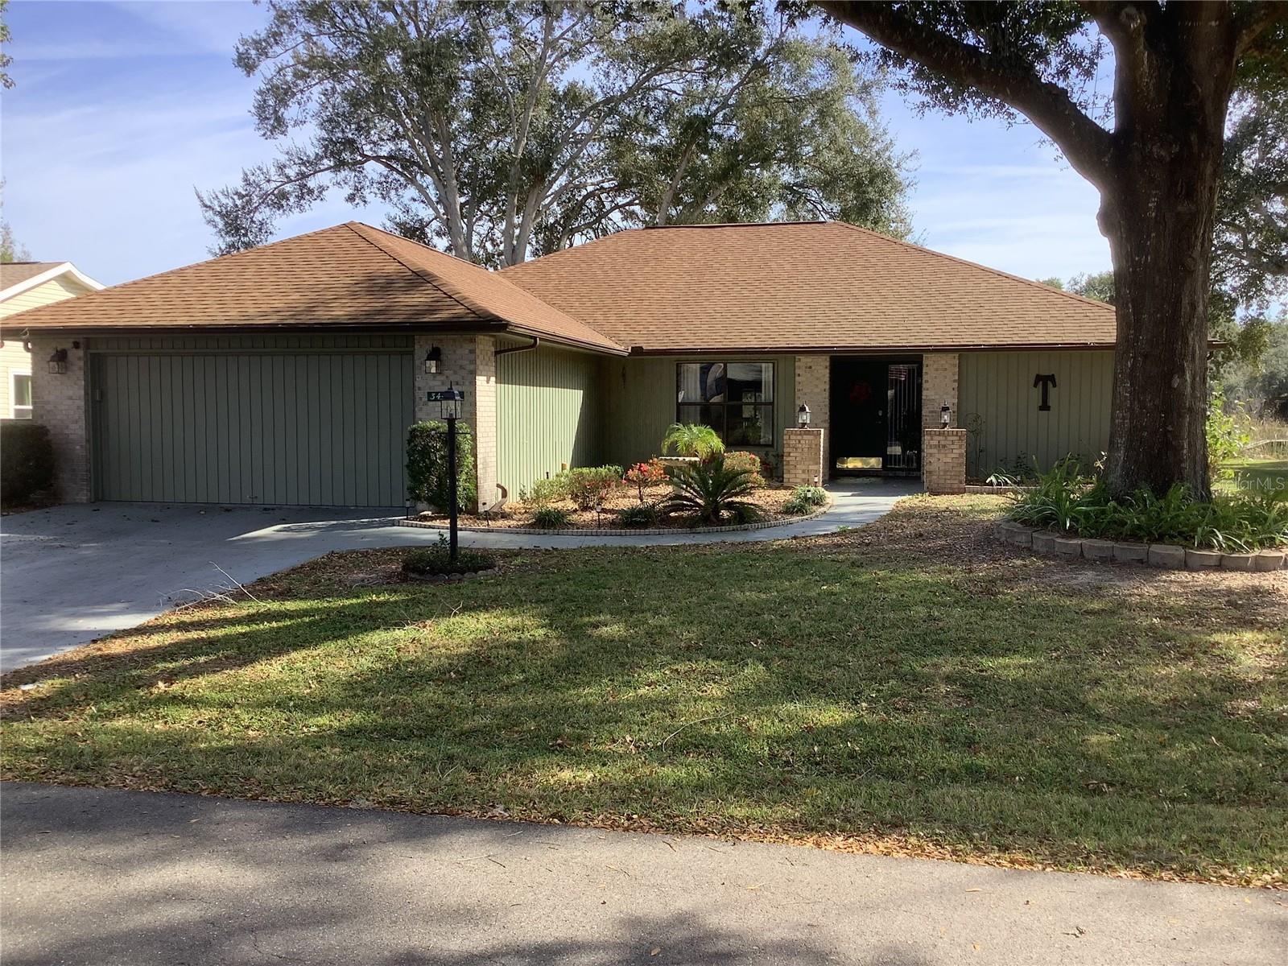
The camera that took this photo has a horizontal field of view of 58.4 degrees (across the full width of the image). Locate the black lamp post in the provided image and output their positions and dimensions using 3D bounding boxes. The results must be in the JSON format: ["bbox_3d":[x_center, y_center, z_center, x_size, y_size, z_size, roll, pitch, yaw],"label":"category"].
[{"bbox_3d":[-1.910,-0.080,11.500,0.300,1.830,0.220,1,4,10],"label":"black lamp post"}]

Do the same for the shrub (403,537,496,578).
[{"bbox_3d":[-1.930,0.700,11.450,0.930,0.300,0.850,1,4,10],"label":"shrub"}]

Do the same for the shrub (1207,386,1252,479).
[{"bbox_3d":[10.350,-0.900,20.700,1.200,1.720,1.200,1,4,10],"label":"shrub"}]

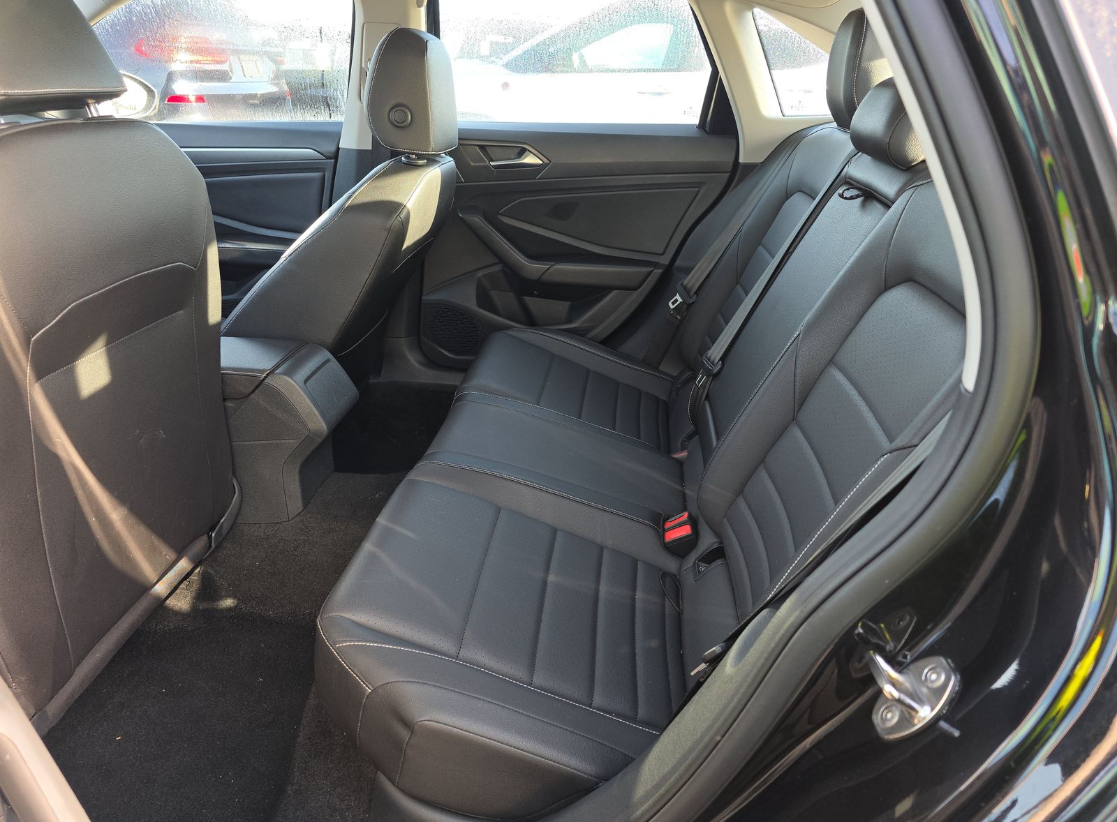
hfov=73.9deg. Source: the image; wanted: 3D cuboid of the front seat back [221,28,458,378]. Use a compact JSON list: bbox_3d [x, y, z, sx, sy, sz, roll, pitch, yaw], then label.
[{"bbox_3d":[-0.423,-0.403,1.581,0.240,0.790,0.500,27,25,-6],"label":"front seat back"}]

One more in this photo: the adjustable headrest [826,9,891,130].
[{"bbox_3d":[0.572,-0.623,1.351,0.120,0.200,0.250,10,25,2],"label":"adjustable headrest"}]

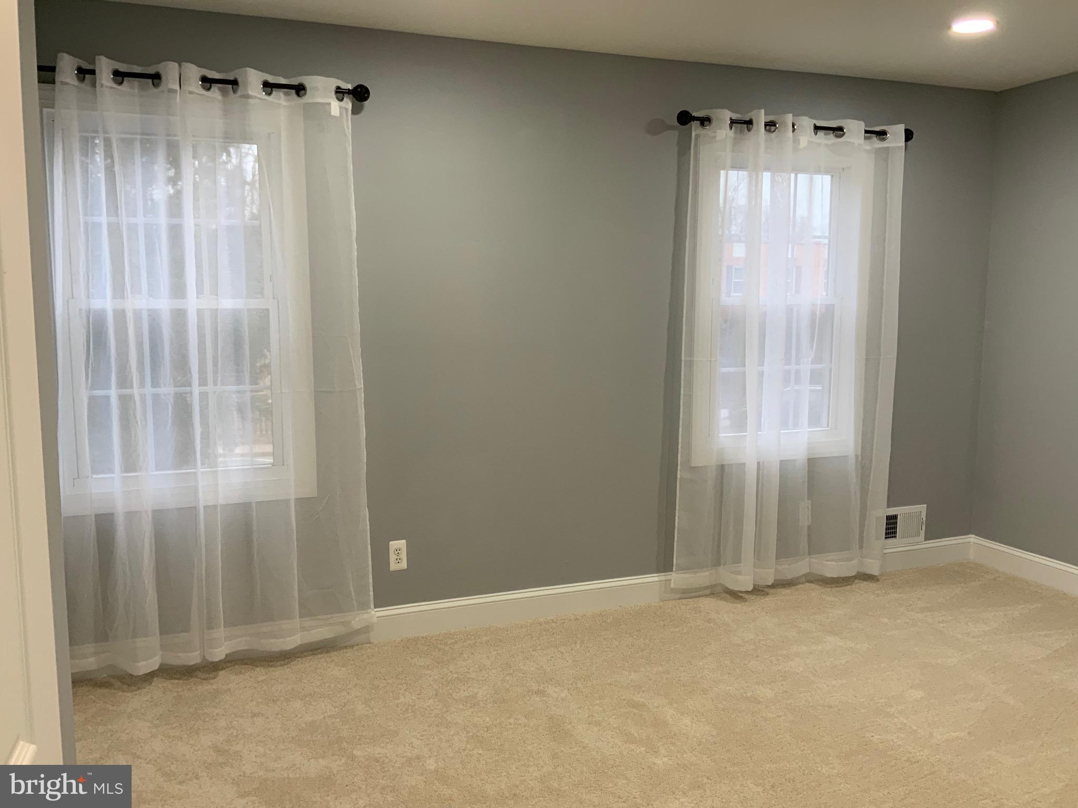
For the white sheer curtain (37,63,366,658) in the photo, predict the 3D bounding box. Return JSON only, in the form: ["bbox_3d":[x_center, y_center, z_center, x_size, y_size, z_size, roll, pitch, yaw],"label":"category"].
[{"bbox_3d":[-1.162,-0.111,3.260,1.083,2.148,0.120,-3,8,-21],"label":"white sheer curtain"}]

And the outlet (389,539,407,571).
[{"bbox_3d":[-0.571,0.617,3.669,0.072,0.122,0.008,-3,8,-21],"label":"outlet"}]

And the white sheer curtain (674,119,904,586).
[{"bbox_3d":[1.148,-0.220,4.125,1.176,2.136,0.120,-3,8,-21],"label":"white sheer curtain"}]

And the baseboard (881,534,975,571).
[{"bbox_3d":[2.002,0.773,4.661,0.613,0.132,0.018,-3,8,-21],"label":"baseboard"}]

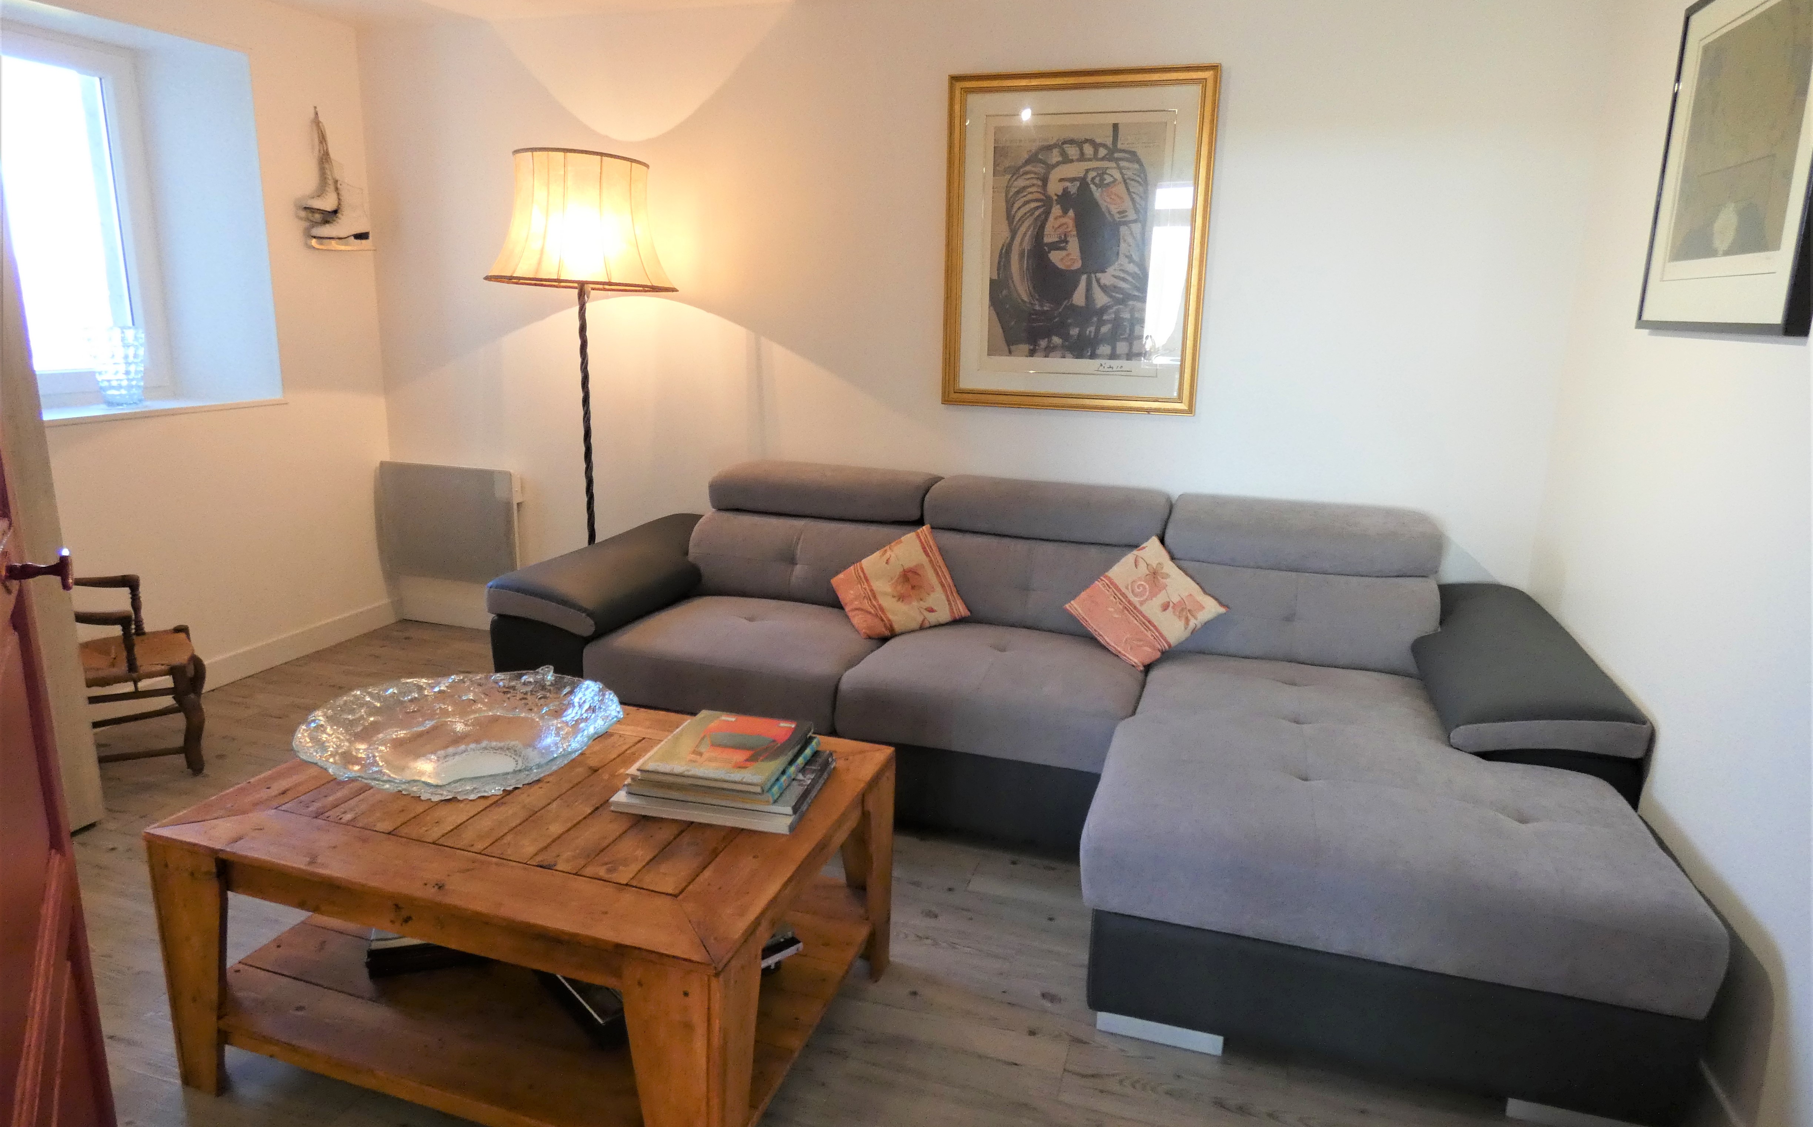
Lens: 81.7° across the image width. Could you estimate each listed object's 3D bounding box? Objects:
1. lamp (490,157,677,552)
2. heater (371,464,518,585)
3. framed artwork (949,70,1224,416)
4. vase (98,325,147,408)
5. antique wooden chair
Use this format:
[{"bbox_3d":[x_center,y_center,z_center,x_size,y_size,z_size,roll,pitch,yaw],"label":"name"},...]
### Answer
[{"bbox_3d":[-1.066,-0.436,3.520,0.595,1.759,0.595,5,14,17],"label":"lamp"},{"bbox_3d":[-1.784,-0.153,4.136,0.622,0.465,0.111,5,14,17],"label":"heater"},{"bbox_3d":[0.514,-0.982,3.242,0.804,1.002,0.034,5,14,17],"label":"framed artwork"},{"bbox_3d":[-2.554,-0.636,3.373,0.155,0.252,0.155,5,14,17],"label":"vase"},{"bbox_3d":[-2.254,0.214,2.942,0.406,0.721,0.406,-7,16,-30],"label":"antique wooden chair"}]

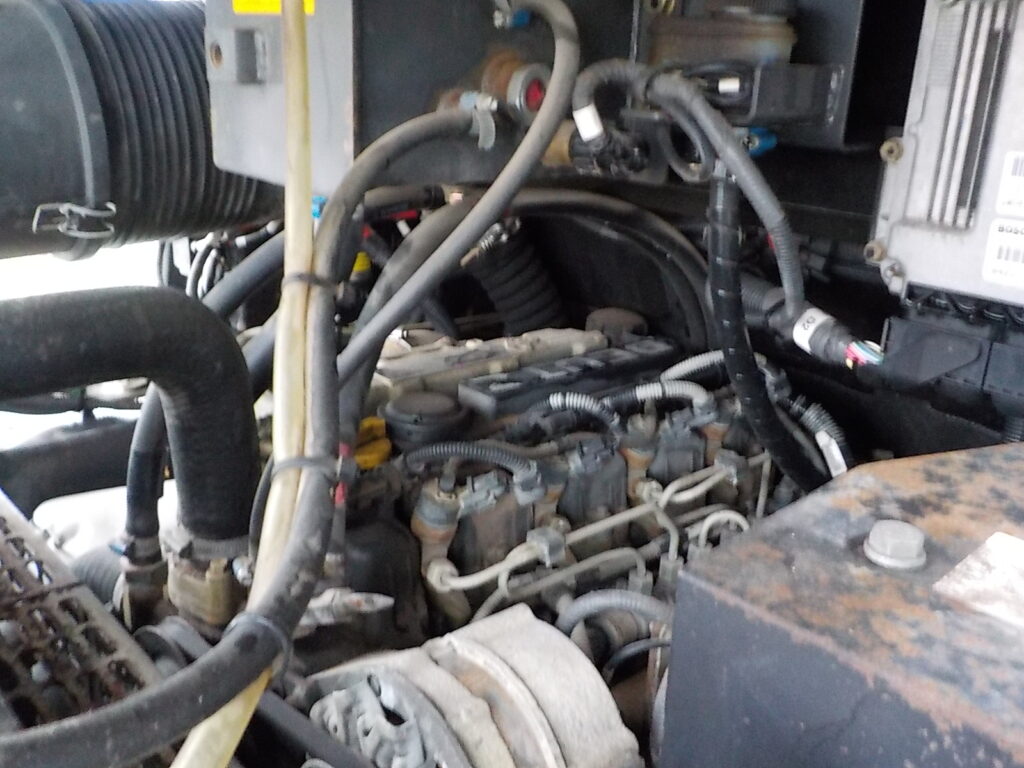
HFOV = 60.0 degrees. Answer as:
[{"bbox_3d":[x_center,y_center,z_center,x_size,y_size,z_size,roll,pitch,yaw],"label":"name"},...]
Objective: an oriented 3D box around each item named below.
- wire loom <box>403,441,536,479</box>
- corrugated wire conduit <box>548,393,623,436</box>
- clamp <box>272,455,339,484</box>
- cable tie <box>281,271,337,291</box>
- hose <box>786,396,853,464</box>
[{"bbox_3d":[-0.030,0.053,0.610,0.090,0.024,0.024,-2,18,-11],"label":"wire loom"},{"bbox_3d":[0.057,0.023,0.700,0.058,0.030,0.026,-2,18,-11],"label":"corrugated wire conduit"},{"bbox_3d":[-0.134,0.055,0.575,0.042,0.027,0.008,-9,51,3],"label":"clamp"},{"bbox_3d":[-0.140,-0.071,0.610,0.037,0.006,0.026,-6,-25,3],"label":"cable tie"},{"bbox_3d":[0.274,0.043,0.780,0.080,0.028,0.028,49,0,12],"label":"hose"}]

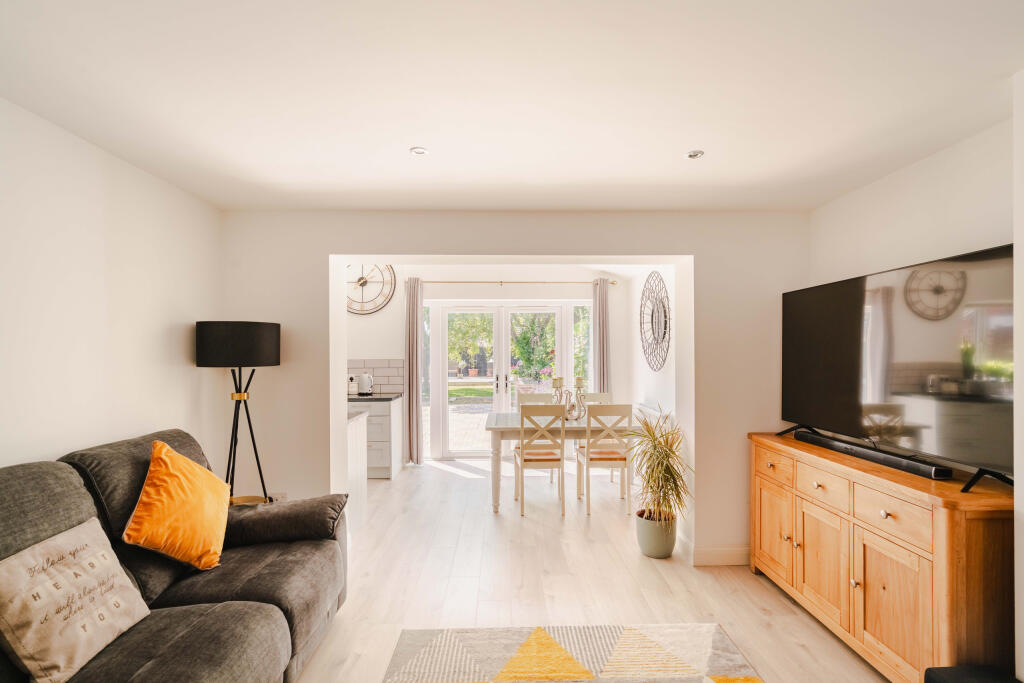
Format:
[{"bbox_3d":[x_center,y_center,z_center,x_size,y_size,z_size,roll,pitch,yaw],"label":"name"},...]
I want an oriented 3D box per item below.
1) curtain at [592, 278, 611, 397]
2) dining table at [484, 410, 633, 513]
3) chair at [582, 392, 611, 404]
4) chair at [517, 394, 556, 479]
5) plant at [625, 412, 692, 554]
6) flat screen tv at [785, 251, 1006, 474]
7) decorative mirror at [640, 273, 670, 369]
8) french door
[{"bbox_3d":[1.133,0.367,5.780,0.240,2.340,0.130,0,-1,-1],"label":"curtain"},{"bbox_3d":[0.550,1.131,4.370,1.580,0.760,0.850,0,-1,-1],"label":"dining table"},{"bbox_3d":[0.905,1.040,4.750,0.440,0.955,0.480,0,-1,-1],"label":"chair"},{"bbox_3d":[0.270,1.040,4.745,0.440,0.955,0.480,0,-1,-1],"label":"chair"},{"bbox_3d":[1.020,0.970,3.190,0.460,1.030,0.450,0,-1,-1],"label":"plant"},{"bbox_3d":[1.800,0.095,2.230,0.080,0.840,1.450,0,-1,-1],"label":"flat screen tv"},{"bbox_3d":[1.575,-0.222,5.070,0.050,1.110,1.060,0,-1,-1],"label":"decorative mirror"},{"bbox_3d":[-0.060,0.500,5.950,2.200,2.100,0.100,0,-1,-1],"label":"french door"}]

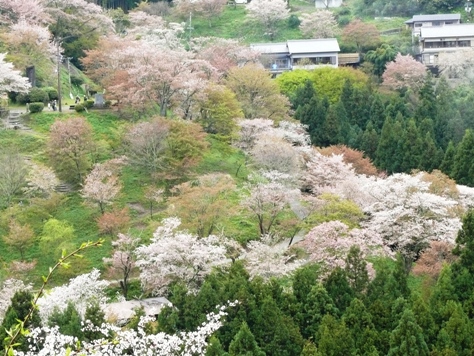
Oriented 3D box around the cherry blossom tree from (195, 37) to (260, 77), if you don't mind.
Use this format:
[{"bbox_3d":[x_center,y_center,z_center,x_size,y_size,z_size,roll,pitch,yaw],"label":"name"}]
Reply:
[{"bbox_3d":[-1.450,-19.890,262.000,10.800,8.500,10.000,0,9,0],"label":"cherry blossom tree"}]

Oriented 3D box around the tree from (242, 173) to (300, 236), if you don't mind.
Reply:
[{"bbox_3d":[4.560,3.610,209.000,7.800,8.500,7.200,0,9,0],"label":"tree"}]

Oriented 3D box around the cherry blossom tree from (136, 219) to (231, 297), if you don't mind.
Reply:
[{"bbox_3d":[-6.640,9.450,187.000,11.470,9.220,10.550,0,6,0],"label":"cherry blossom tree"}]

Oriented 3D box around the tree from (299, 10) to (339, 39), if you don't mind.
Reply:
[{"bbox_3d":[15.830,-29.620,298.000,7.800,6.000,7.300,0,9,0],"label":"tree"}]

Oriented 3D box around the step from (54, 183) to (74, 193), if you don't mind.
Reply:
[{"bbox_3d":[-24.620,1.360,219.000,2.800,1.000,2.200,0,9,0],"label":"step"}]

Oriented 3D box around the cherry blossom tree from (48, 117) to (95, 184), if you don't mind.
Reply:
[{"bbox_3d":[-22.650,-3.760,210.000,6.170,9.030,5.680,0,6,0],"label":"cherry blossom tree"}]

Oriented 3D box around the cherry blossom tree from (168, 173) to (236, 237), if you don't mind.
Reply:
[{"bbox_3d":[-4.879,3.748,217.000,9.500,8.400,9.000,0,11,0],"label":"cherry blossom tree"}]

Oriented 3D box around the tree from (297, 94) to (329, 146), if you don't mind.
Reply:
[{"bbox_3d":[11.960,-8.790,243.000,5.000,9.000,5.000,0,9,0],"label":"tree"}]

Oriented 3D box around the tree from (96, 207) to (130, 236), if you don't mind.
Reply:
[{"bbox_3d":[-16.740,5.900,208.000,4.600,3.900,4.400,0,9,0],"label":"tree"}]

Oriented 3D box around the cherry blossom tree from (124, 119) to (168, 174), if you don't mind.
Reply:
[{"bbox_3d":[-12.700,-4.510,213.000,6.260,7.270,5.760,0,6,0],"label":"cherry blossom tree"}]

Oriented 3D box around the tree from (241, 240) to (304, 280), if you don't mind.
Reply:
[{"bbox_3d":[4.812,11.048,208.000,8.600,5.800,8.000,0,11,0],"label":"tree"}]

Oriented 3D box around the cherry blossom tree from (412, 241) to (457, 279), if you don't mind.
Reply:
[{"bbox_3d":[25.490,10.580,198.000,5.700,5.200,5.400,0,9,0],"label":"cherry blossom tree"}]

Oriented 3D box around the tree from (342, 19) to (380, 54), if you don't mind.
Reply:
[{"bbox_3d":[21.583,-24.530,266.000,6.500,6.100,6.300,0,11,0],"label":"tree"}]

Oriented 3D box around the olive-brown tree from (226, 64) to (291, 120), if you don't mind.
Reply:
[{"bbox_3d":[3.360,-13.220,240.000,9.800,8.800,9.200,0,9,0],"label":"olive-brown tree"}]

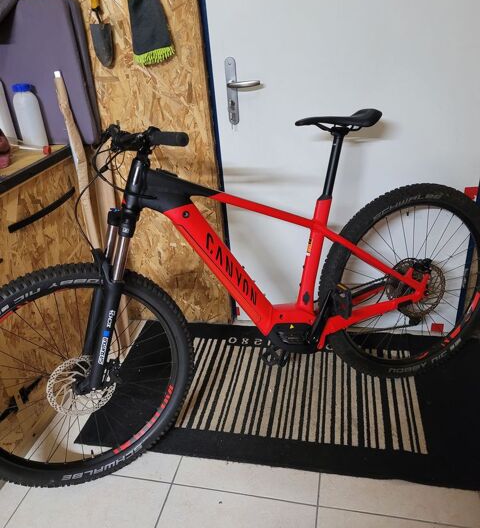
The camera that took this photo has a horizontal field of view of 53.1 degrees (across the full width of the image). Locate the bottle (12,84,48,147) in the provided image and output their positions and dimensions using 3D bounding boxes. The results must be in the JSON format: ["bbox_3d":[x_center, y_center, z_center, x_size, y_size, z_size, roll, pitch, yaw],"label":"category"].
[{"bbox_3d":[-0.792,-0.550,1.797,0.094,0.226,0.094,2,29,13],"label":"bottle"}]

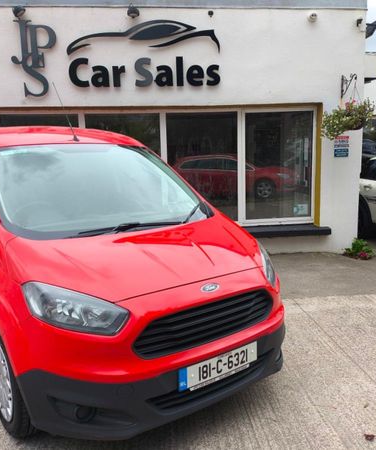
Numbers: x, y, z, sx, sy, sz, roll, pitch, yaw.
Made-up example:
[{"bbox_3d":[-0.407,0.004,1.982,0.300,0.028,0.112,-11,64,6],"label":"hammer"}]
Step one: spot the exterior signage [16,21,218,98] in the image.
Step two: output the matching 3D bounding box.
[{"bbox_3d":[-0.921,-2.225,5.776,2.757,0.978,0.050,-2,9,-6],"label":"exterior signage"}]

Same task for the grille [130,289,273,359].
[{"bbox_3d":[0.137,0.479,2.177,0.930,0.200,0.120,-7,11,-37],"label":"grille"}]

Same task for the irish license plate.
[{"bbox_3d":[0.166,0.698,2.172,0.520,0.113,0.015,-7,8,-37],"label":"irish license plate"}]

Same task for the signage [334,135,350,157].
[{"bbox_3d":[2.245,-1.141,6.298,0.224,0.315,0.015,-2,9,-6],"label":"signage"}]

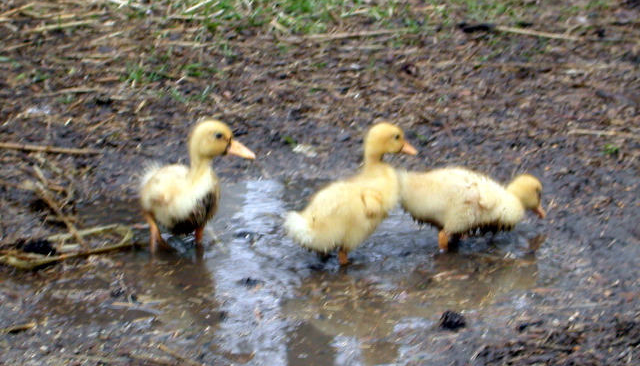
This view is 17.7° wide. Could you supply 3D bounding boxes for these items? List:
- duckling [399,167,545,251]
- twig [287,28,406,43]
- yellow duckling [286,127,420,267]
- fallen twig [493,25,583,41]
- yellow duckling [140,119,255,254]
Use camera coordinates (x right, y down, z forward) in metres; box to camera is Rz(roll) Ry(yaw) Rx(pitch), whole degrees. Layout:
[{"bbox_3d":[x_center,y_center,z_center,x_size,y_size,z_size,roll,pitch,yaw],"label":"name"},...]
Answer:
[{"bbox_3d":[0.211,0.031,2.897,0.205,0.122,0.090,-5,23,-12],"label":"duckling"},{"bbox_3d":[0.053,-0.278,3.804,0.235,0.010,0.014,-5,23,-12],"label":"twig"},{"bbox_3d":[0.044,0.014,2.842,0.185,0.195,0.085,-9,24,-20],"label":"yellow duckling"},{"bbox_3d":[0.409,-0.280,3.809,0.170,0.010,0.014,9,24,22],"label":"fallen twig"},{"bbox_3d":[-0.174,0.006,2.865,0.160,0.192,0.092,15,26,32],"label":"yellow duckling"}]

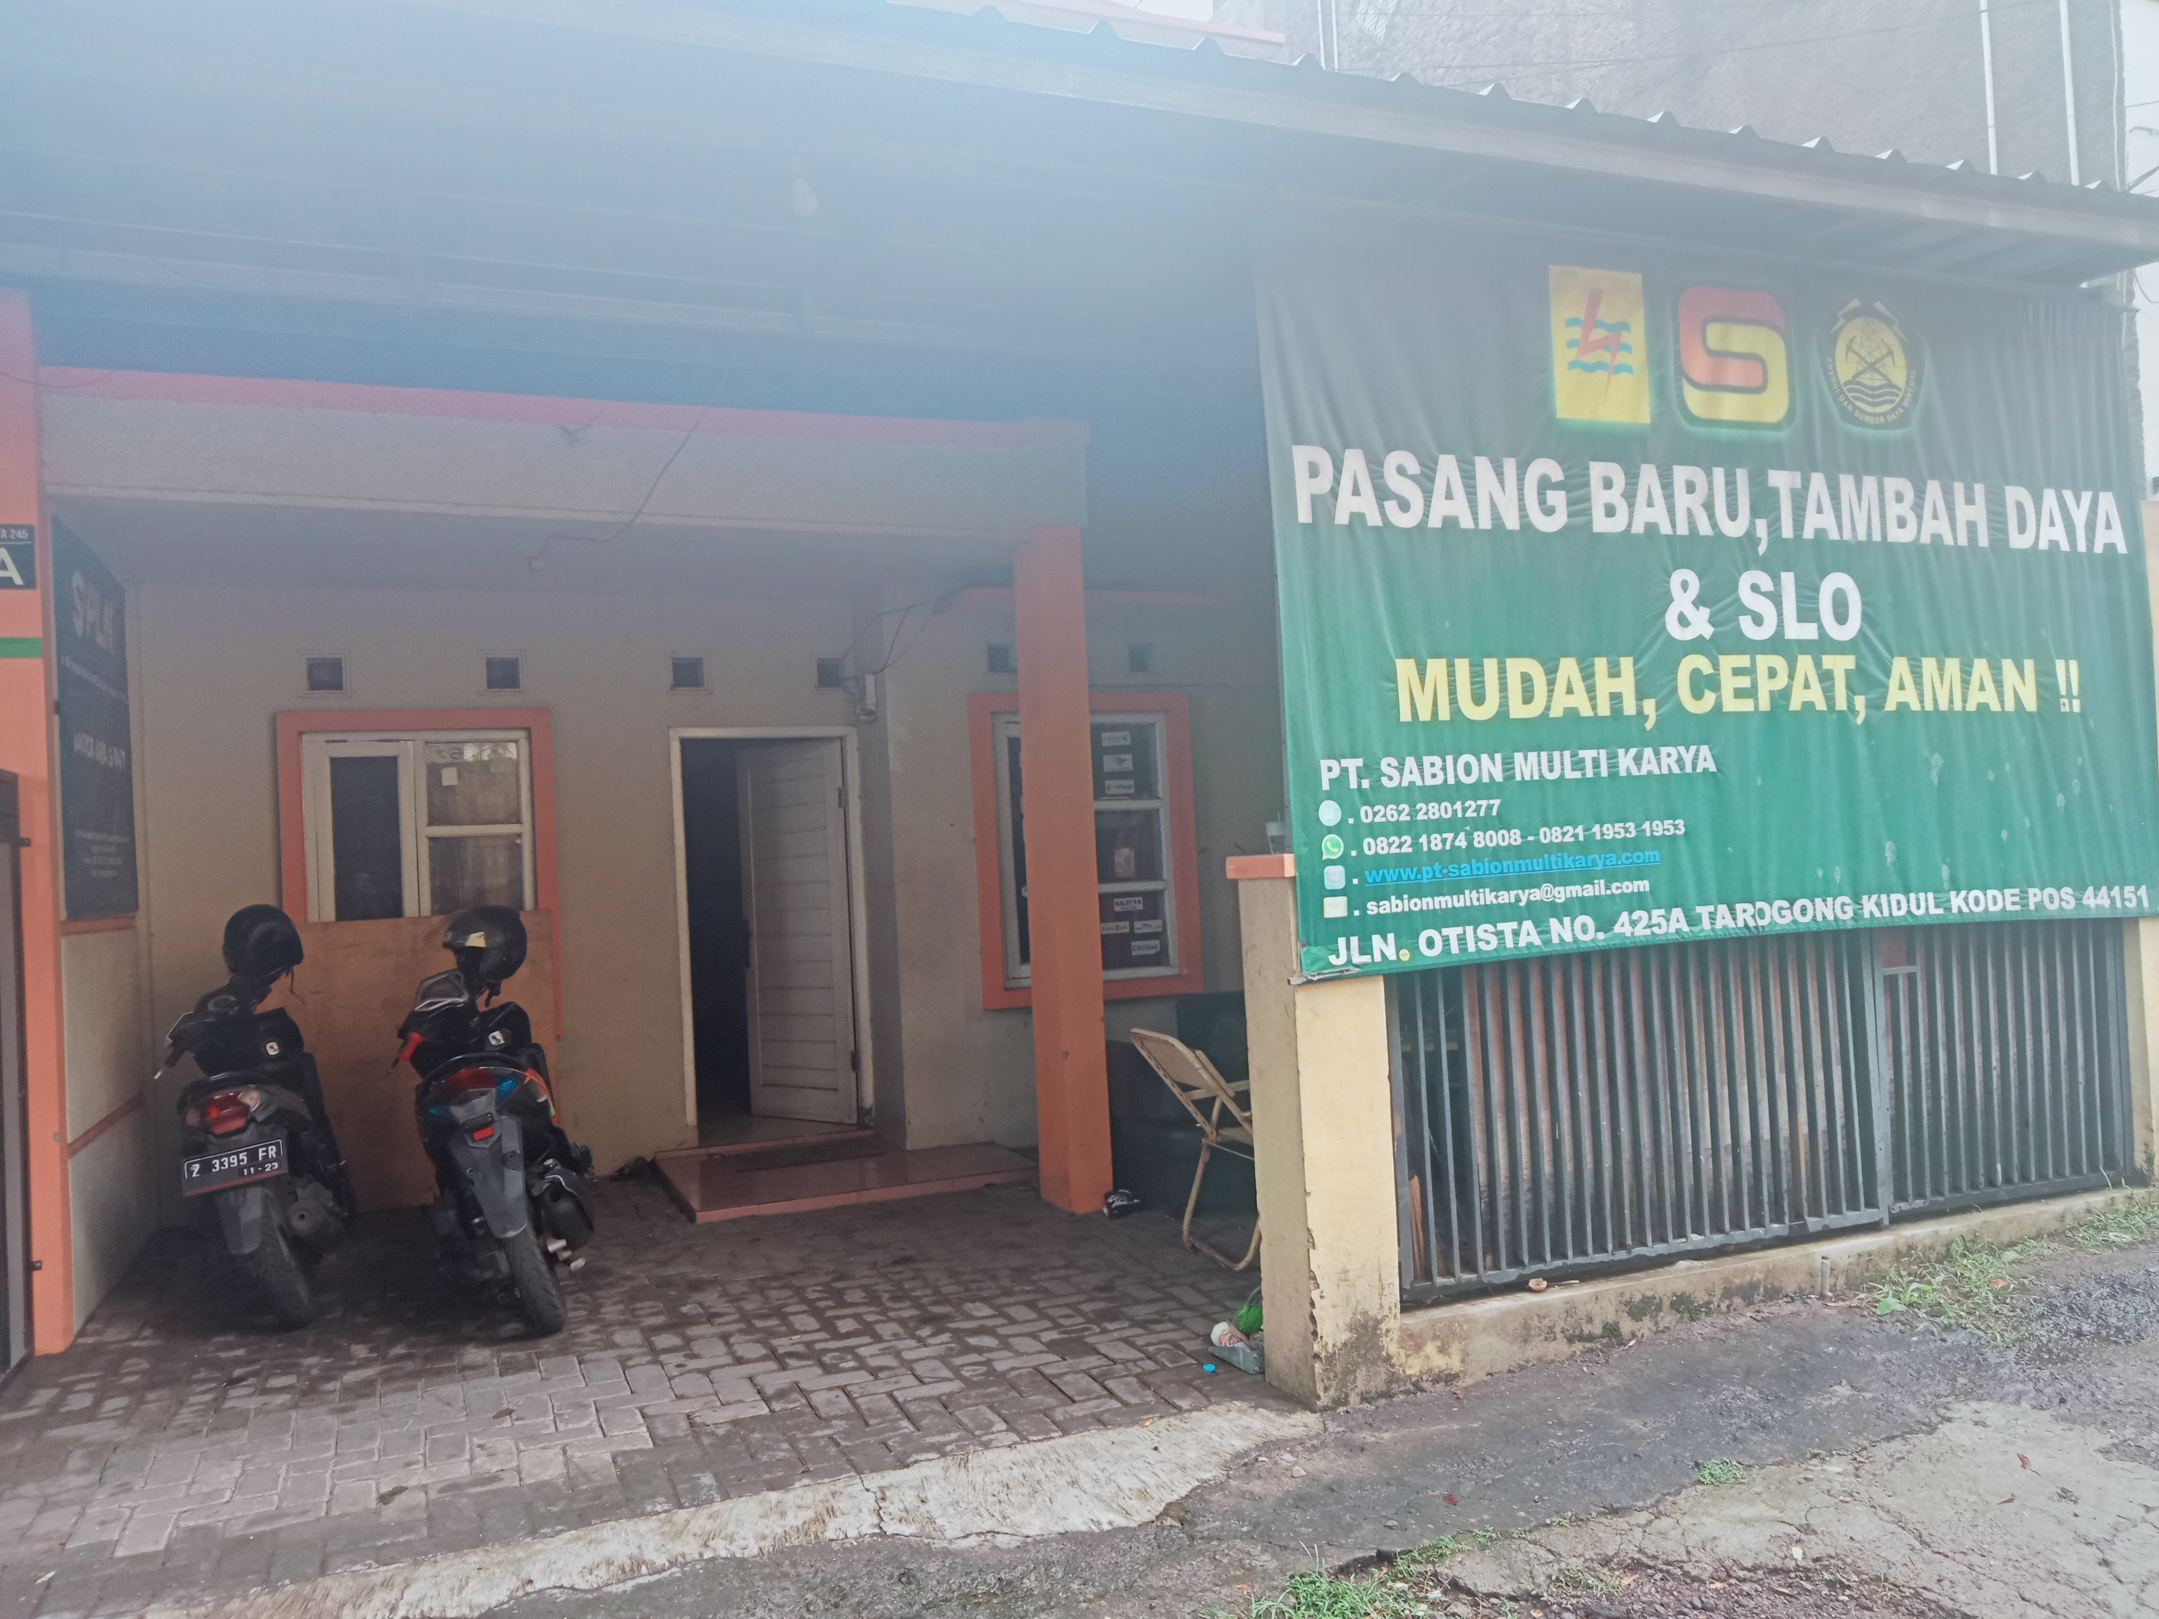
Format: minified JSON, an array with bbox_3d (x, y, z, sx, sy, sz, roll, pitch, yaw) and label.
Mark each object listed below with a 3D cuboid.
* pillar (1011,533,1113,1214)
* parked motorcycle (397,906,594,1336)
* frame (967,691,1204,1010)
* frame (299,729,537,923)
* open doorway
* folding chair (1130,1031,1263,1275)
[{"bbox_3d":[-0.066,0.237,7.083,0.180,2.710,0.300,-2,-2,-21],"label":"pillar"},{"bbox_3d":[-2.006,1.024,5.973,0.660,1.250,1.850,-2,-2,-18],"label":"parked motorcycle"},{"bbox_3d":[0.053,0.188,8.688,1.180,1.530,0.100,-2,-2,-21],"label":"frame"},{"bbox_3d":[-3.071,0.167,8.173,1.000,1.080,0.090,-2,-2,-21],"label":"frame"},{"bbox_3d":[-1.537,0.615,8.750,0.940,2.050,0.140,-2,-2,-21],"label":"open doorway"},{"bbox_3d":[0.537,1.145,6.044,0.570,0.790,0.460,-2,-2,-23],"label":"folding chair"}]

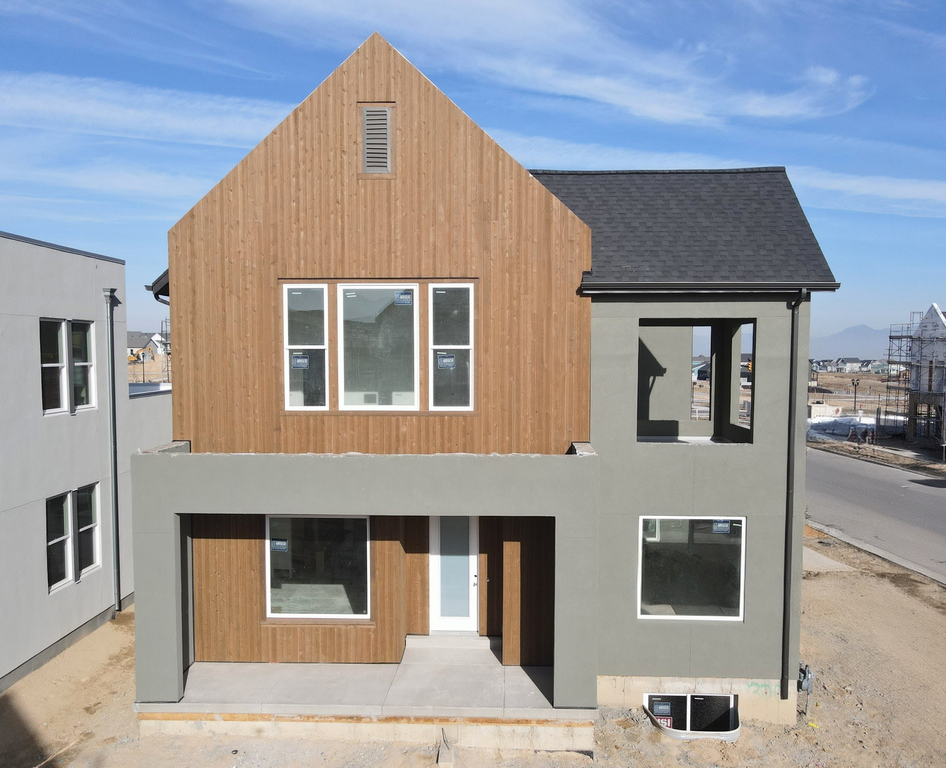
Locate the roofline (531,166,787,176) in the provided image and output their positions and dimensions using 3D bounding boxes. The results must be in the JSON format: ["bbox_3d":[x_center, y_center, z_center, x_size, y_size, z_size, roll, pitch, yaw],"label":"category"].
[{"bbox_3d":[3.555,-4.115,13.782,4.985,0.173,0.286,0,3,2],"label":"roofline"}]

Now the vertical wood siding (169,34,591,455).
[{"bbox_3d":[-1.625,-2.256,12.136,7.211,7.242,0.286,0,3,2],"label":"vertical wood siding"}]

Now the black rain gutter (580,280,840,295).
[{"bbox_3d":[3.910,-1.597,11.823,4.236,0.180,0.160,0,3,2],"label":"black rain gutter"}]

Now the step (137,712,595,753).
[{"bbox_3d":[-1.714,5.439,11.281,7.171,0.500,0.337,0,3,2],"label":"step"}]

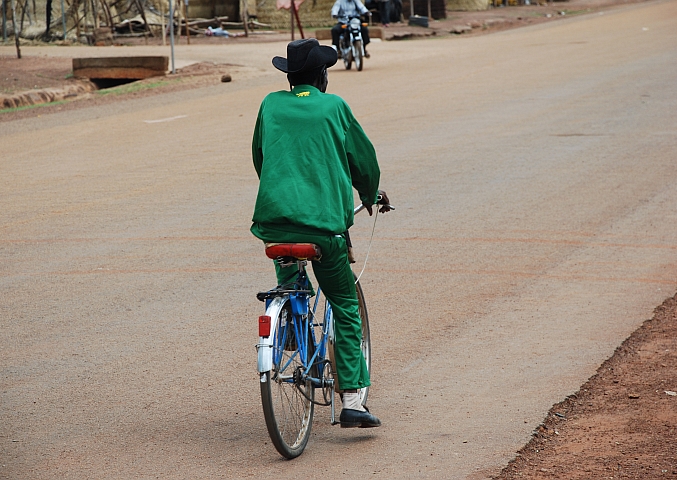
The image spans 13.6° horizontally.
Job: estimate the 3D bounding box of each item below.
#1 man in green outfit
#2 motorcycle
[{"bbox_3d":[-0.081,-0.038,12.149,0.570,1.660,0.680,1,6,15],"label":"man in green outfit"},{"bbox_3d":[0.300,-3.811,54.702,0.750,1.060,1.960,-1,6,-10],"label":"motorcycle"}]

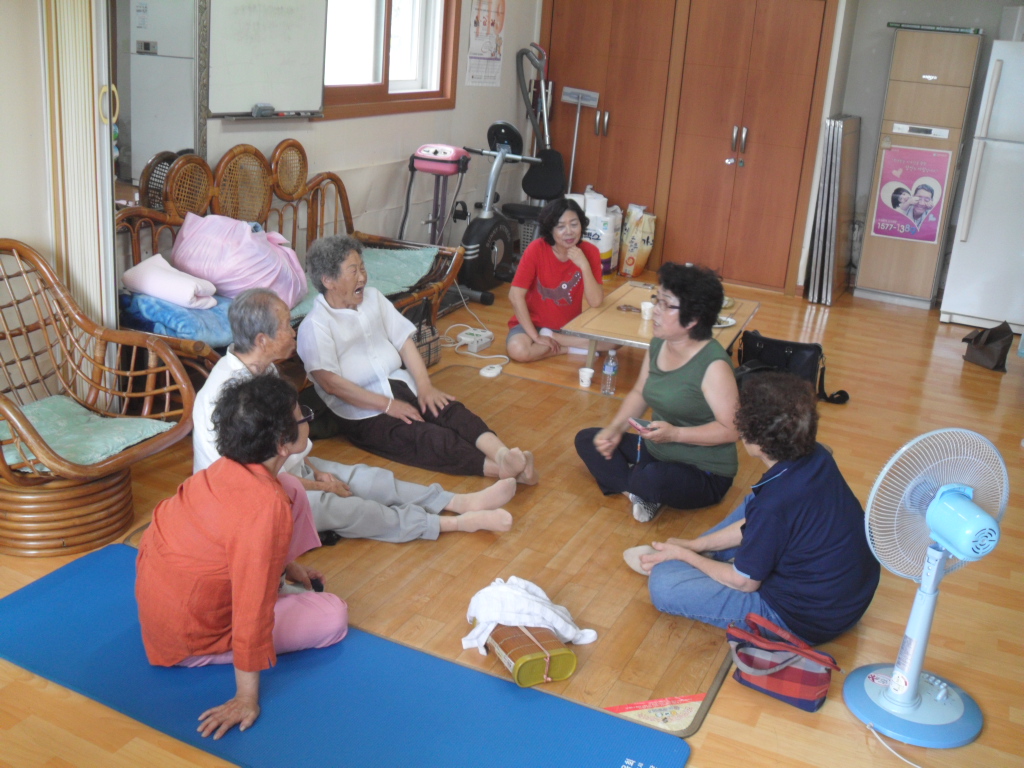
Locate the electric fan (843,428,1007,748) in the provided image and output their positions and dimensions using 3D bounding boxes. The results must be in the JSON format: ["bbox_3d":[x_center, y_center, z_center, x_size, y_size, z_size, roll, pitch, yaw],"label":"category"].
[{"bbox_3d":[0.993,0.462,2.443,0.385,0.740,0.360,0,19,-13],"label":"electric fan"}]

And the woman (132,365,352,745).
[{"bbox_3d":[-0.643,0.330,2.583,0.537,0.760,0.669,18,23,36],"label":"woman"}]

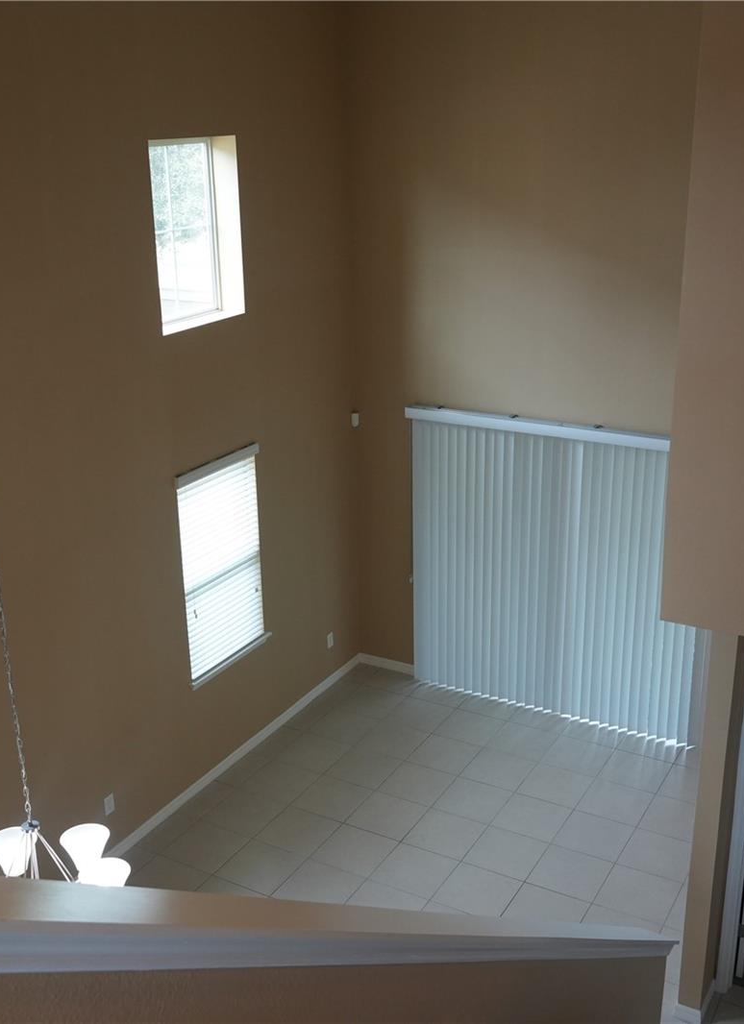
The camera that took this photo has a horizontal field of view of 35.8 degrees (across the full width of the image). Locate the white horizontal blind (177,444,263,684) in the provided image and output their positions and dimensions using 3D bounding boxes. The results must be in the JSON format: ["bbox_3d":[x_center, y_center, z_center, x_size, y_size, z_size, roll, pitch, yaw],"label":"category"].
[{"bbox_3d":[-1.101,0.354,8.377,0.077,1.546,0.967,10,22,28],"label":"white horizontal blind"}]

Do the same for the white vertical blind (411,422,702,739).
[{"bbox_3d":[1.400,0.488,9.187,2.471,2.449,0.114,10,22,28],"label":"white vertical blind"}]

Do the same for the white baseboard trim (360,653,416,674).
[{"bbox_3d":[0.138,1.369,10.348,0.581,0.089,0.017,10,22,28],"label":"white baseboard trim"}]

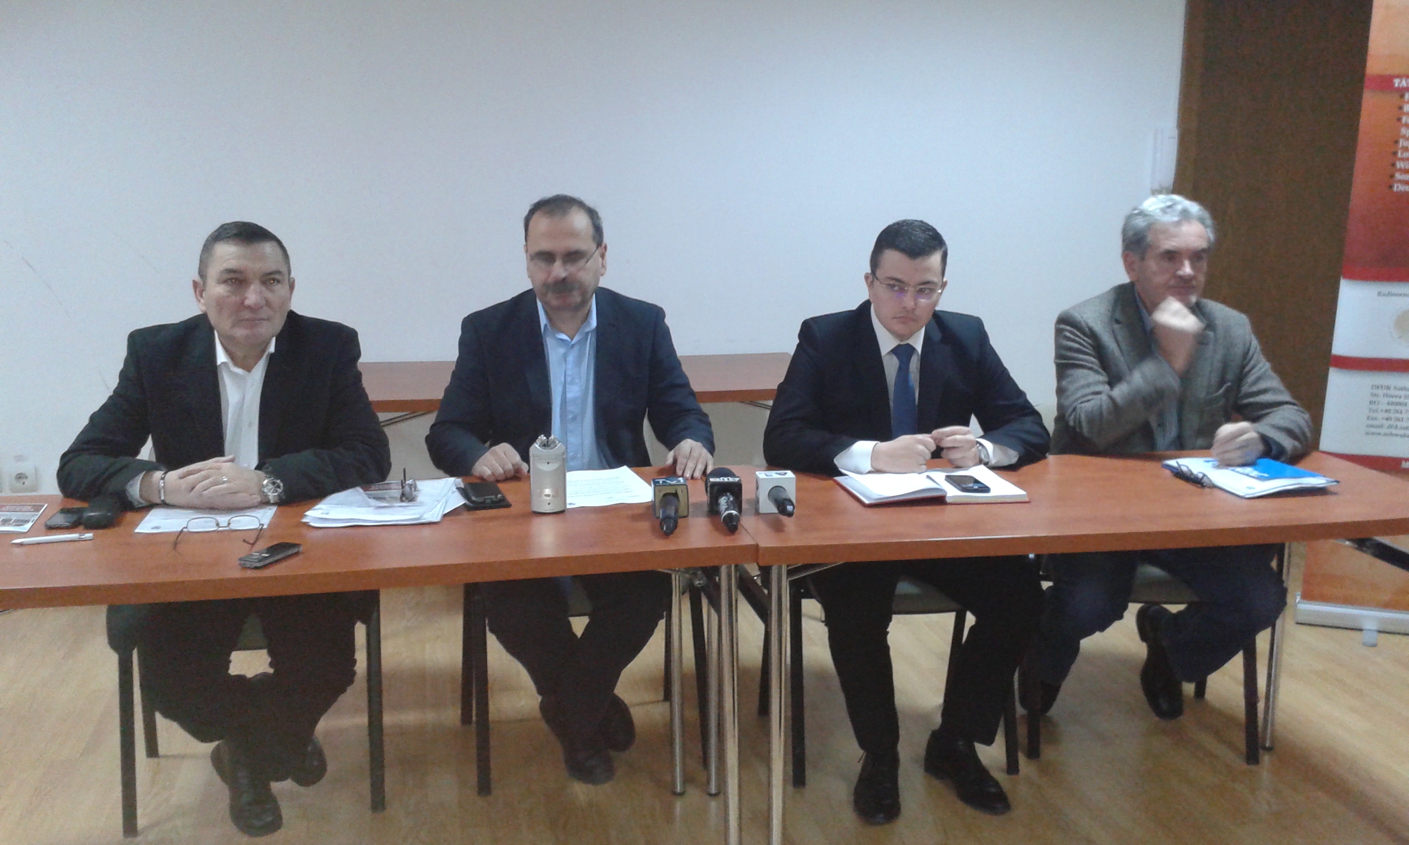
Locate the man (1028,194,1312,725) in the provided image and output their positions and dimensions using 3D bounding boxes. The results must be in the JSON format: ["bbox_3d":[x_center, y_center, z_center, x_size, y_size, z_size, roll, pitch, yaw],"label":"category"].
[{"bbox_3d":[1.086,0.131,2.762,0.580,1.310,0.620,-1,11,-2],"label":"man"}]

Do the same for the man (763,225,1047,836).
[{"bbox_3d":[0.437,0.186,2.640,0.600,1.260,0.620,-1,11,-3],"label":"man"}]

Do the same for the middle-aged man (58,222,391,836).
[{"bbox_3d":[-0.963,0.225,2.482,0.650,1.270,0.630,-3,12,-12],"label":"middle-aged man"}]

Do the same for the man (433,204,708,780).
[{"bbox_3d":[-0.294,0.160,2.674,0.620,1.310,0.630,-2,12,-9],"label":"man"}]

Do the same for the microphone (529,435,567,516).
[{"bbox_3d":[-0.299,0.098,2.235,0.070,0.152,0.037,-2,11,-7],"label":"microphone"}]

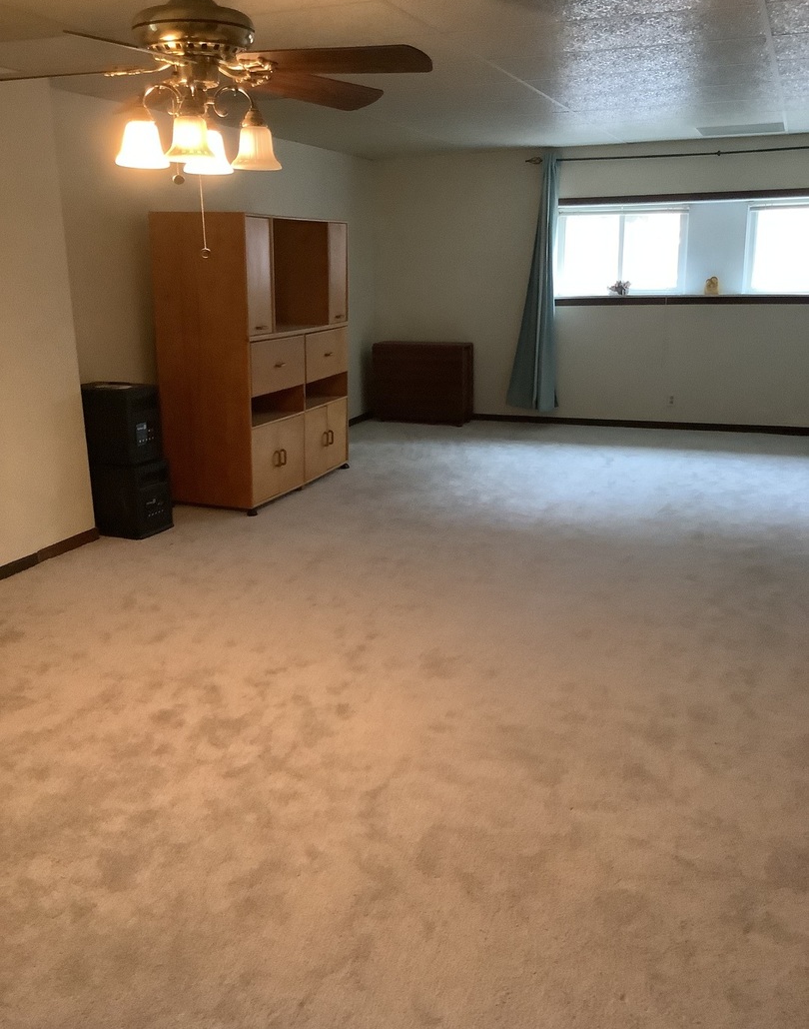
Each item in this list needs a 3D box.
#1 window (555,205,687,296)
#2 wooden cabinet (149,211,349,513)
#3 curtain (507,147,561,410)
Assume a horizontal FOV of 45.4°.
[{"bbox_3d":[1.846,-2.237,8.258,1.110,0.712,0.090,4,15,21],"label":"window"},{"bbox_3d":[-0.907,-0.999,6.118,0.593,1.677,1.434,4,15,19],"label":"wooden cabinet"},{"bbox_3d":[1.100,-1.943,8.277,0.459,2.144,0.140,4,15,21],"label":"curtain"}]

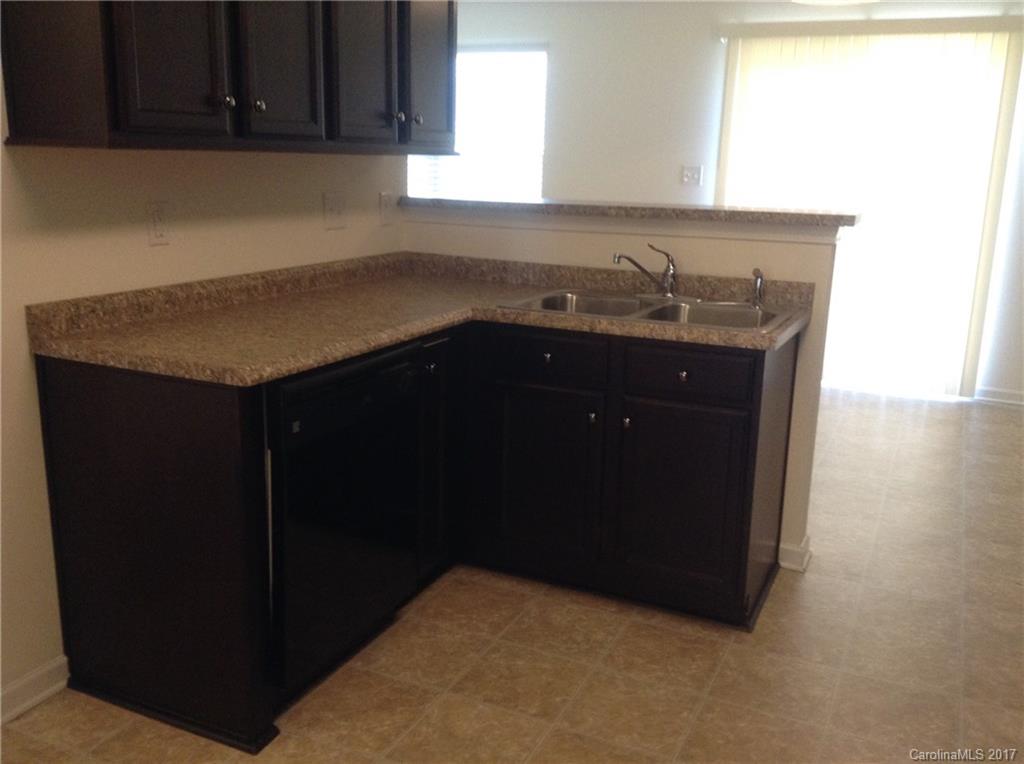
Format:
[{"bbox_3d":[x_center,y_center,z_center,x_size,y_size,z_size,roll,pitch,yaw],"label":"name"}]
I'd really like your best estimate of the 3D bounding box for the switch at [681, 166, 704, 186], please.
[{"bbox_3d":[1.177,-1.344,6.359,0.142,0.118,0.012,7,14,24],"label":"switch"}]

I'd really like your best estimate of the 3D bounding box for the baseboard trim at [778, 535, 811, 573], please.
[{"bbox_3d":[1.010,0.586,3.440,0.097,0.087,0.169,7,14,24],"label":"baseboard trim"}]

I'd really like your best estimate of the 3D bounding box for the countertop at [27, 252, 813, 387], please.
[{"bbox_3d":[-0.080,-0.198,2.757,1.552,0.130,1.706,7,14,24],"label":"countertop"}]

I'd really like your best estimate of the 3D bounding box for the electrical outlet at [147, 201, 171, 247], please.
[{"bbox_3d":[-0.954,-0.428,2.639,0.010,0.118,0.075,7,14,24],"label":"electrical outlet"}]

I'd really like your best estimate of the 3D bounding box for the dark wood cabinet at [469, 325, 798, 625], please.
[{"bbox_3d":[0.405,0.220,3.230,0.913,0.868,0.620,7,14,24],"label":"dark wood cabinet"}]

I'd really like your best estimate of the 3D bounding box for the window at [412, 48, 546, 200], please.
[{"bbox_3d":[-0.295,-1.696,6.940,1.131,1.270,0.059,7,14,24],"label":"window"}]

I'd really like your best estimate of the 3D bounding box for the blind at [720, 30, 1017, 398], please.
[{"bbox_3d":[2.042,-1.022,5.970,1.686,2.153,0.099,7,14,24],"label":"blind"}]

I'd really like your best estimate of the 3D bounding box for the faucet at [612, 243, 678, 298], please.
[{"bbox_3d":[0.461,-0.370,3.279,0.238,0.179,0.084,-4,14,-23],"label":"faucet"}]

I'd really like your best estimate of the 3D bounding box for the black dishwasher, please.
[{"bbox_3d":[-0.667,0.307,2.670,0.610,0.818,0.628,7,14,24],"label":"black dishwasher"}]

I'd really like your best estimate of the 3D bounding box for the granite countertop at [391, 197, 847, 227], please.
[{"bbox_3d":[0.394,-0.625,3.536,1.686,0.038,0.337,7,14,24],"label":"granite countertop"}]

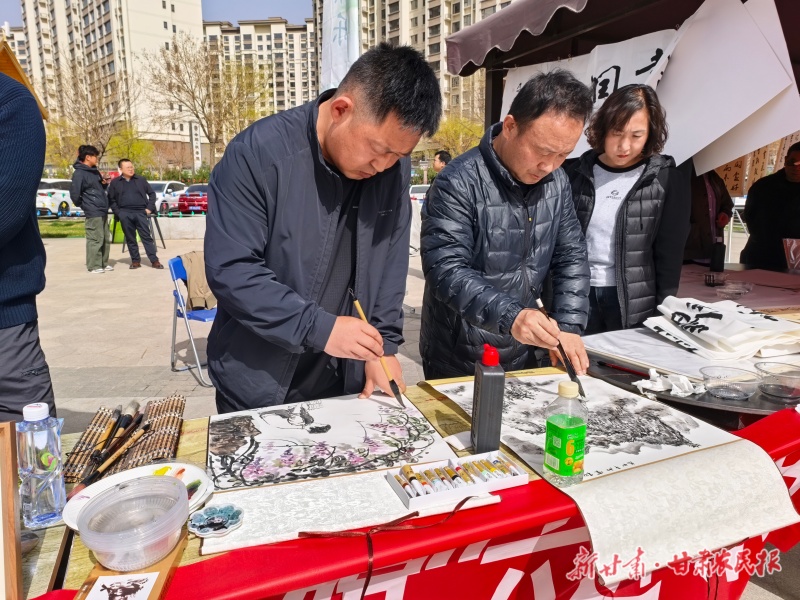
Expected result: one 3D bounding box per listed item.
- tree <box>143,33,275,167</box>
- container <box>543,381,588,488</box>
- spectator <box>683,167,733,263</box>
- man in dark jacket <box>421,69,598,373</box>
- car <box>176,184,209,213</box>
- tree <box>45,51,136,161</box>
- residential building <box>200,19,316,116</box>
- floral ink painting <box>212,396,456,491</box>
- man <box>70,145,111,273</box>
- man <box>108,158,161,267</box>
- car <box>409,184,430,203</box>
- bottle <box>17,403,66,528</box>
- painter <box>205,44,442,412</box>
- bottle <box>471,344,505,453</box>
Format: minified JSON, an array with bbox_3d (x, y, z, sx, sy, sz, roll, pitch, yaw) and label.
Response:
[{"bbox_3d":[-11.044,-10.108,31.874,7.066,9.578,6.713,0,11,0],"label":"tree"},{"bbox_3d":[0.268,0.214,0.890,0.057,0.169,0.056,0,11,0],"label":"container"},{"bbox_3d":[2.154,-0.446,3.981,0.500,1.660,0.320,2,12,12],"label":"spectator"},{"bbox_3d":[0.265,0.151,1.532,0.530,1.450,0.490,-4,11,-23],"label":"man in dark jacket"},{"bbox_3d":[-9.264,-5.121,27.675,1.820,1.460,4.650,1,11,4],"label":"car"},{"bbox_3d":[-17.937,-9.805,32.456,4.646,8.753,4.413,0,11,0],"label":"tree"},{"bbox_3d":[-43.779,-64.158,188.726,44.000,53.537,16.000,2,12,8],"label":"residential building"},{"bbox_3d":[-0.144,0.254,1.067,0.425,0.010,0.335,-3,11,-18],"label":"floral ink painting"},{"bbox_3d":[-4.420,-1.293,7.935,0.480,1.758,0.500,-5,12,-23],"label":"man"},{"bbox_3d":[-4.220,-1.357,8.845,0.660,1.720,0.380,-5,12,-27],"label":"man"},{"bbox_3d":[0.992,-4.197,24.038,1.820,1.470,4.600,0,10,0],"label":"car"},{"bbox_3d":[-0.512,0.232,0.788,0.053,0.174,0.051,-4,12,-21],"label":"bottle"},{"bbox_3d":[-0.180,0.188,1.336,0.570,1.450,0.500,-6,12,-28],"label":"painter"},{"bbox_3d":[0.155,0.173,0.998,0.045,0.190,0.065,-2,10,-8],"label":"bottle"}]

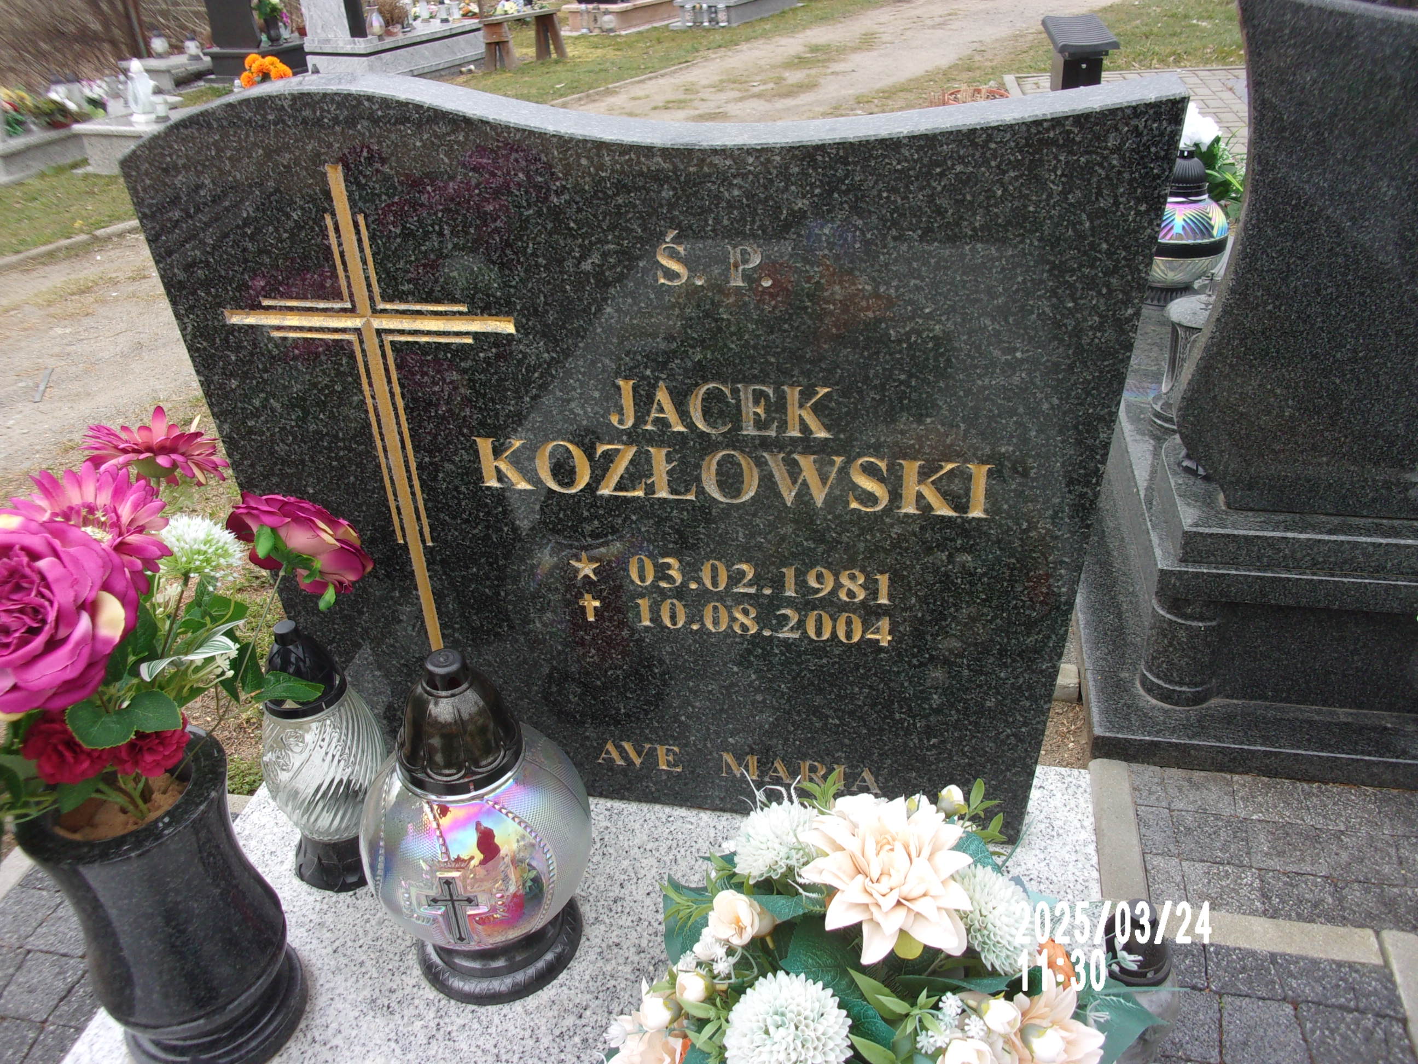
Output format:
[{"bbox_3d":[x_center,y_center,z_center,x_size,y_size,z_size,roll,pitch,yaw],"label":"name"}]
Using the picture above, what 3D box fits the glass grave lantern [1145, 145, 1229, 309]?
[{"bbox_3d":[0.975,-0.645,2.410,0.219,0.304,0.219,4,33,11],"label":"glass grave lantern"}]

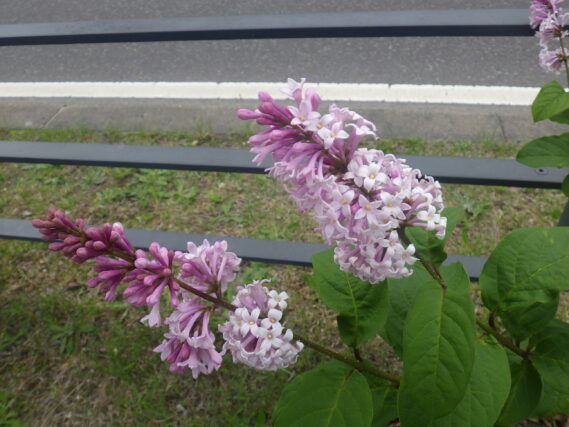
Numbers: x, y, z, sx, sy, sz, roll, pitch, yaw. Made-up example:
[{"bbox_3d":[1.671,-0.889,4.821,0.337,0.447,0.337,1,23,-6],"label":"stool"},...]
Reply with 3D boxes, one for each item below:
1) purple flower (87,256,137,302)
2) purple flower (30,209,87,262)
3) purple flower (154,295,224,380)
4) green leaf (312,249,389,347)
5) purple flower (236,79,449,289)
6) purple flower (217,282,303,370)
[{"bbox_3d":[-0.120,0.046,0.320,0.034,0.030,0.032,18,90,2],"label":"purple flower"},{"bbox_3d":[-0.156,0.015,0.320,0.040,0.032,0.033,35,85,-6],"label":"purple flower"},{"bbox_3d":[-0.067,0.086,0.320,0.046,0.055,0.044,-12,0,-1],"label":"purple flower"},{"bbox_3d":[0.050,0.062,0.350,0.058,0.028,0.082,-5,69,-2],"label":"green leaf"},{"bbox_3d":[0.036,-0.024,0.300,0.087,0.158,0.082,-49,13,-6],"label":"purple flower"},{"bbox_3d":[-0.017,0.079,0.325,0.057,0.061,0.052,-6,12,-1],"label":"purple flower"}]

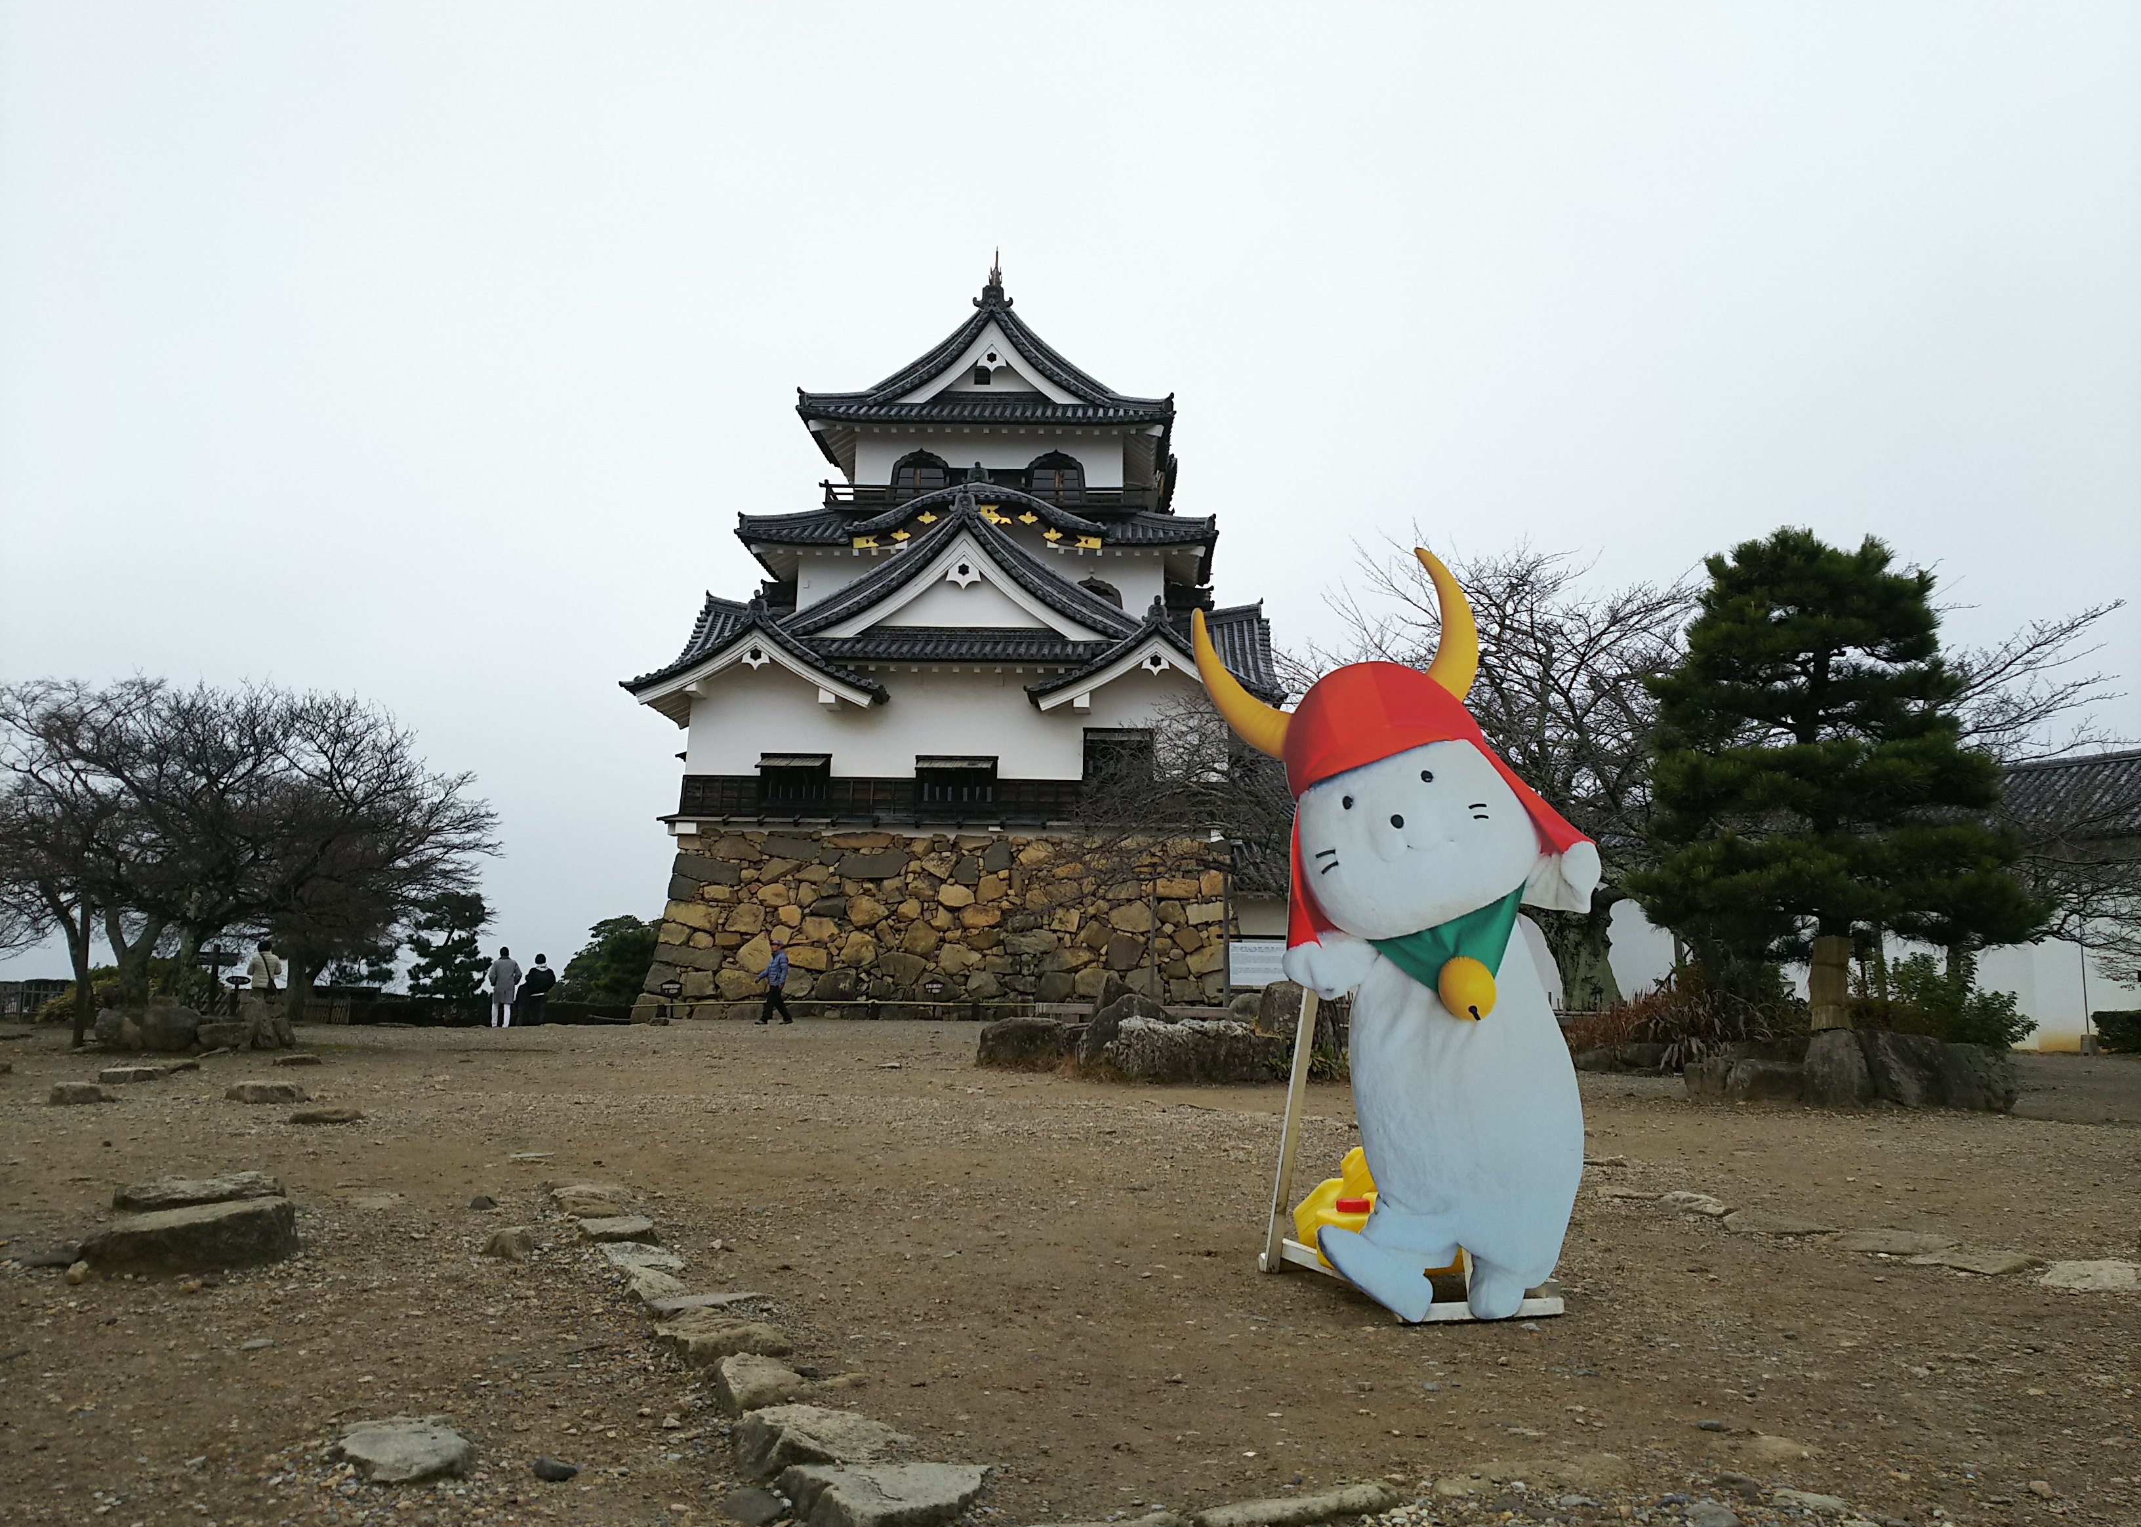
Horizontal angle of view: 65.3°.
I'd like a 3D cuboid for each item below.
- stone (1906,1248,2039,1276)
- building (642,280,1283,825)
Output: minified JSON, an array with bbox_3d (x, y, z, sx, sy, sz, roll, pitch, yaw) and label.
[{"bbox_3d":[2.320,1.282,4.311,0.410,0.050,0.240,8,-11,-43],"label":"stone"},{"bbox_3d":[-2.270,-5.159,47.431,15.000,15.800,18.500,1,-8,3],"label":"building"}]

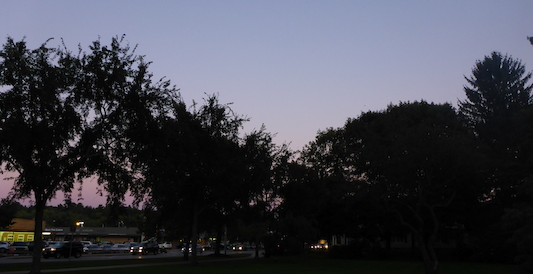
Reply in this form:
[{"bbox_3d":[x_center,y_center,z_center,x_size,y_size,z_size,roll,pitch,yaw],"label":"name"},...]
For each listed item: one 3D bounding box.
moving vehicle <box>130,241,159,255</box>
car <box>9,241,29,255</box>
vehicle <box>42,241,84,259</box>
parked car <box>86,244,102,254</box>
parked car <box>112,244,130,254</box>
[{"bbox_3d":[-17.079,15.648,60.514,1.900,1.800,4.800,-5,-15,18],"label":"moving vehicle"},{"bbox_3d":[-33.887,15.363,59.039,1.850,1.650,4.600,13,-19,-41],"label":"car"},{"bbox_3d":[-22.317,12.426,47.404,1.880,1.800,4.600,-5,-15,18],"label":"vehicle"},{"bbox_3d":[-26.482,17.117,65.817,4.600,1.480,1.800,-11,-18,39],"label":"parked car"},{"bbox_3d":[-23.927,18.191,70.187,4.600,1.480,1.800,-11,-17,37],"label":"parked car"}]

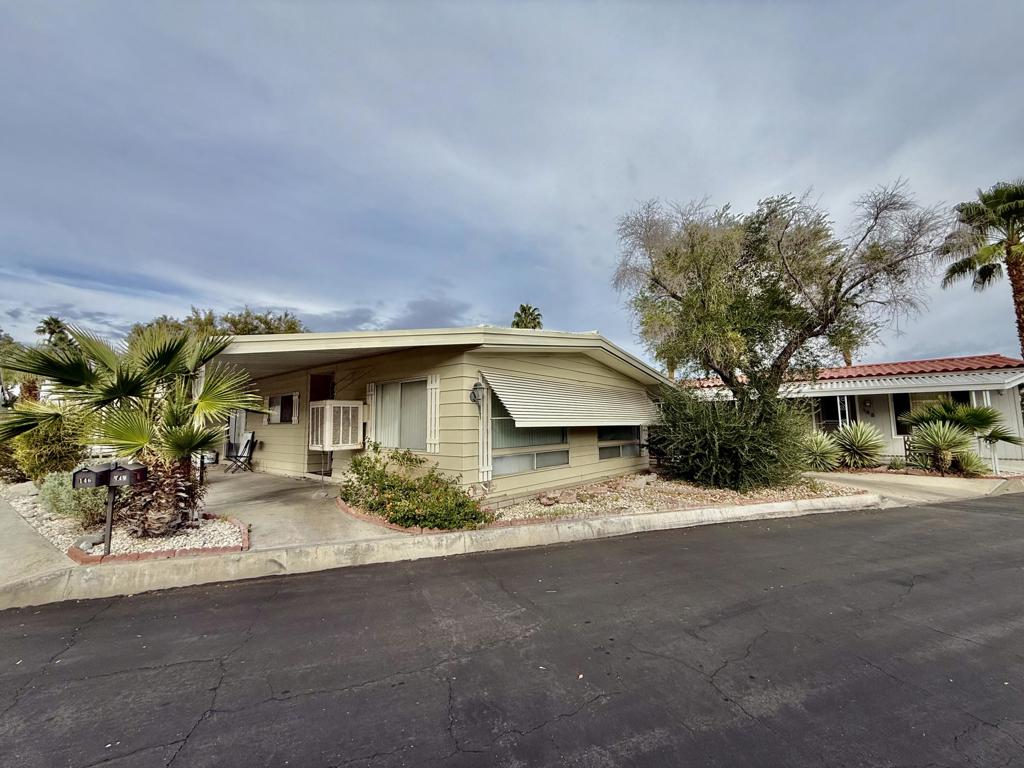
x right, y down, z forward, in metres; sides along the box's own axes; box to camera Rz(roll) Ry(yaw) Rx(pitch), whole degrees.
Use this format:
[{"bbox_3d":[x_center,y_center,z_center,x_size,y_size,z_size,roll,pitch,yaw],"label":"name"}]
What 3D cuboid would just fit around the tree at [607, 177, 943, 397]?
[{"bbox_3d":[6.250,-1.200,10.500,6.800,7.200,5.800,-4,-6,31],"label":"tree"}]

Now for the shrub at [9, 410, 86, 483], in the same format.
[{"bbox_3d":[-11.381,1.482,10.306,1.370,1.935,1.370,-5,-7,42],"label":"shrub"}]

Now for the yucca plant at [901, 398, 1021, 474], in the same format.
[{"bbox_3d":[12.342,1.461,11.632,1.826,2.095,2.282,5,-7,-43],"label":"yucca plant"}]

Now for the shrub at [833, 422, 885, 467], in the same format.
[{"bbox_3d":[10.811,1.929,12.994,1.254,1.434,1.254,-5,-7,39],"label":"shrub"}]

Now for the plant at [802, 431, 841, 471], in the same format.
[{"bbox_3d":[9.373,2.021,12.644,1.105,1.196,1.105,-4,-7,36],"label":"plant"}]

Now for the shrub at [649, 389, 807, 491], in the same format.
[{"bbox_3d":[5.176,1.235,10.080,3.461,2.249,2.942,-3,-6,27],"label":"shrub"}]

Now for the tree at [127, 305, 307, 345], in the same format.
[{"bbox_3d":[-15.847,-0.376,22.241,7.881,7.892,7.881,4,-7,-35],"label":"tree"}]

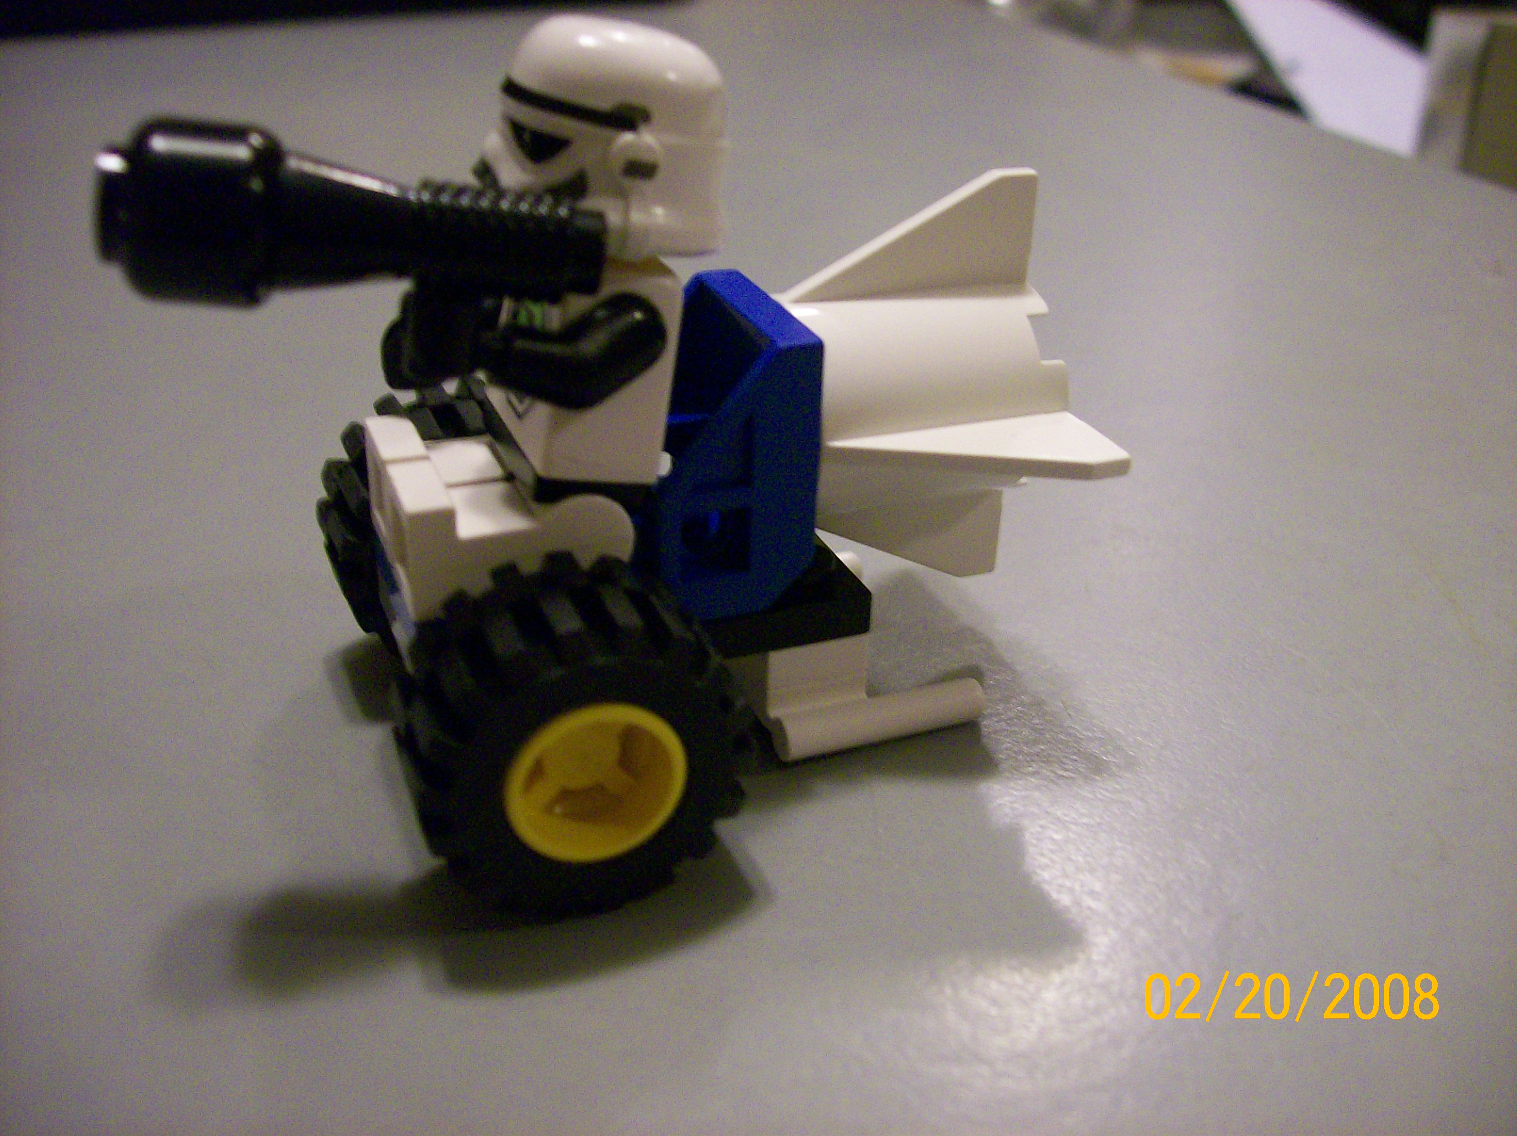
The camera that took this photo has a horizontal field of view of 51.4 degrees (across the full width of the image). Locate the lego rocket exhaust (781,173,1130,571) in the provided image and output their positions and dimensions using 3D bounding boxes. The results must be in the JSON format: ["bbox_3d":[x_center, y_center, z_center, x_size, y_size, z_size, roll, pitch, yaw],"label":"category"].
[{"bbox_3d":[0.011,-0.013,0.119,0.020,0.033,0.033,-9,30,-20],"label":"lego rocket exhaust"}]

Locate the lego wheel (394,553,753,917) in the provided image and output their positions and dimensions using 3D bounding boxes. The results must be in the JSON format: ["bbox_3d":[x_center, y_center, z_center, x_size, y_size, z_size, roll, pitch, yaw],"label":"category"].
[{"bbox_3d":[-0.012,0.011,0.102,0.021,0.021,0.012,-9,30,-20],"label":"lego wheel"}]

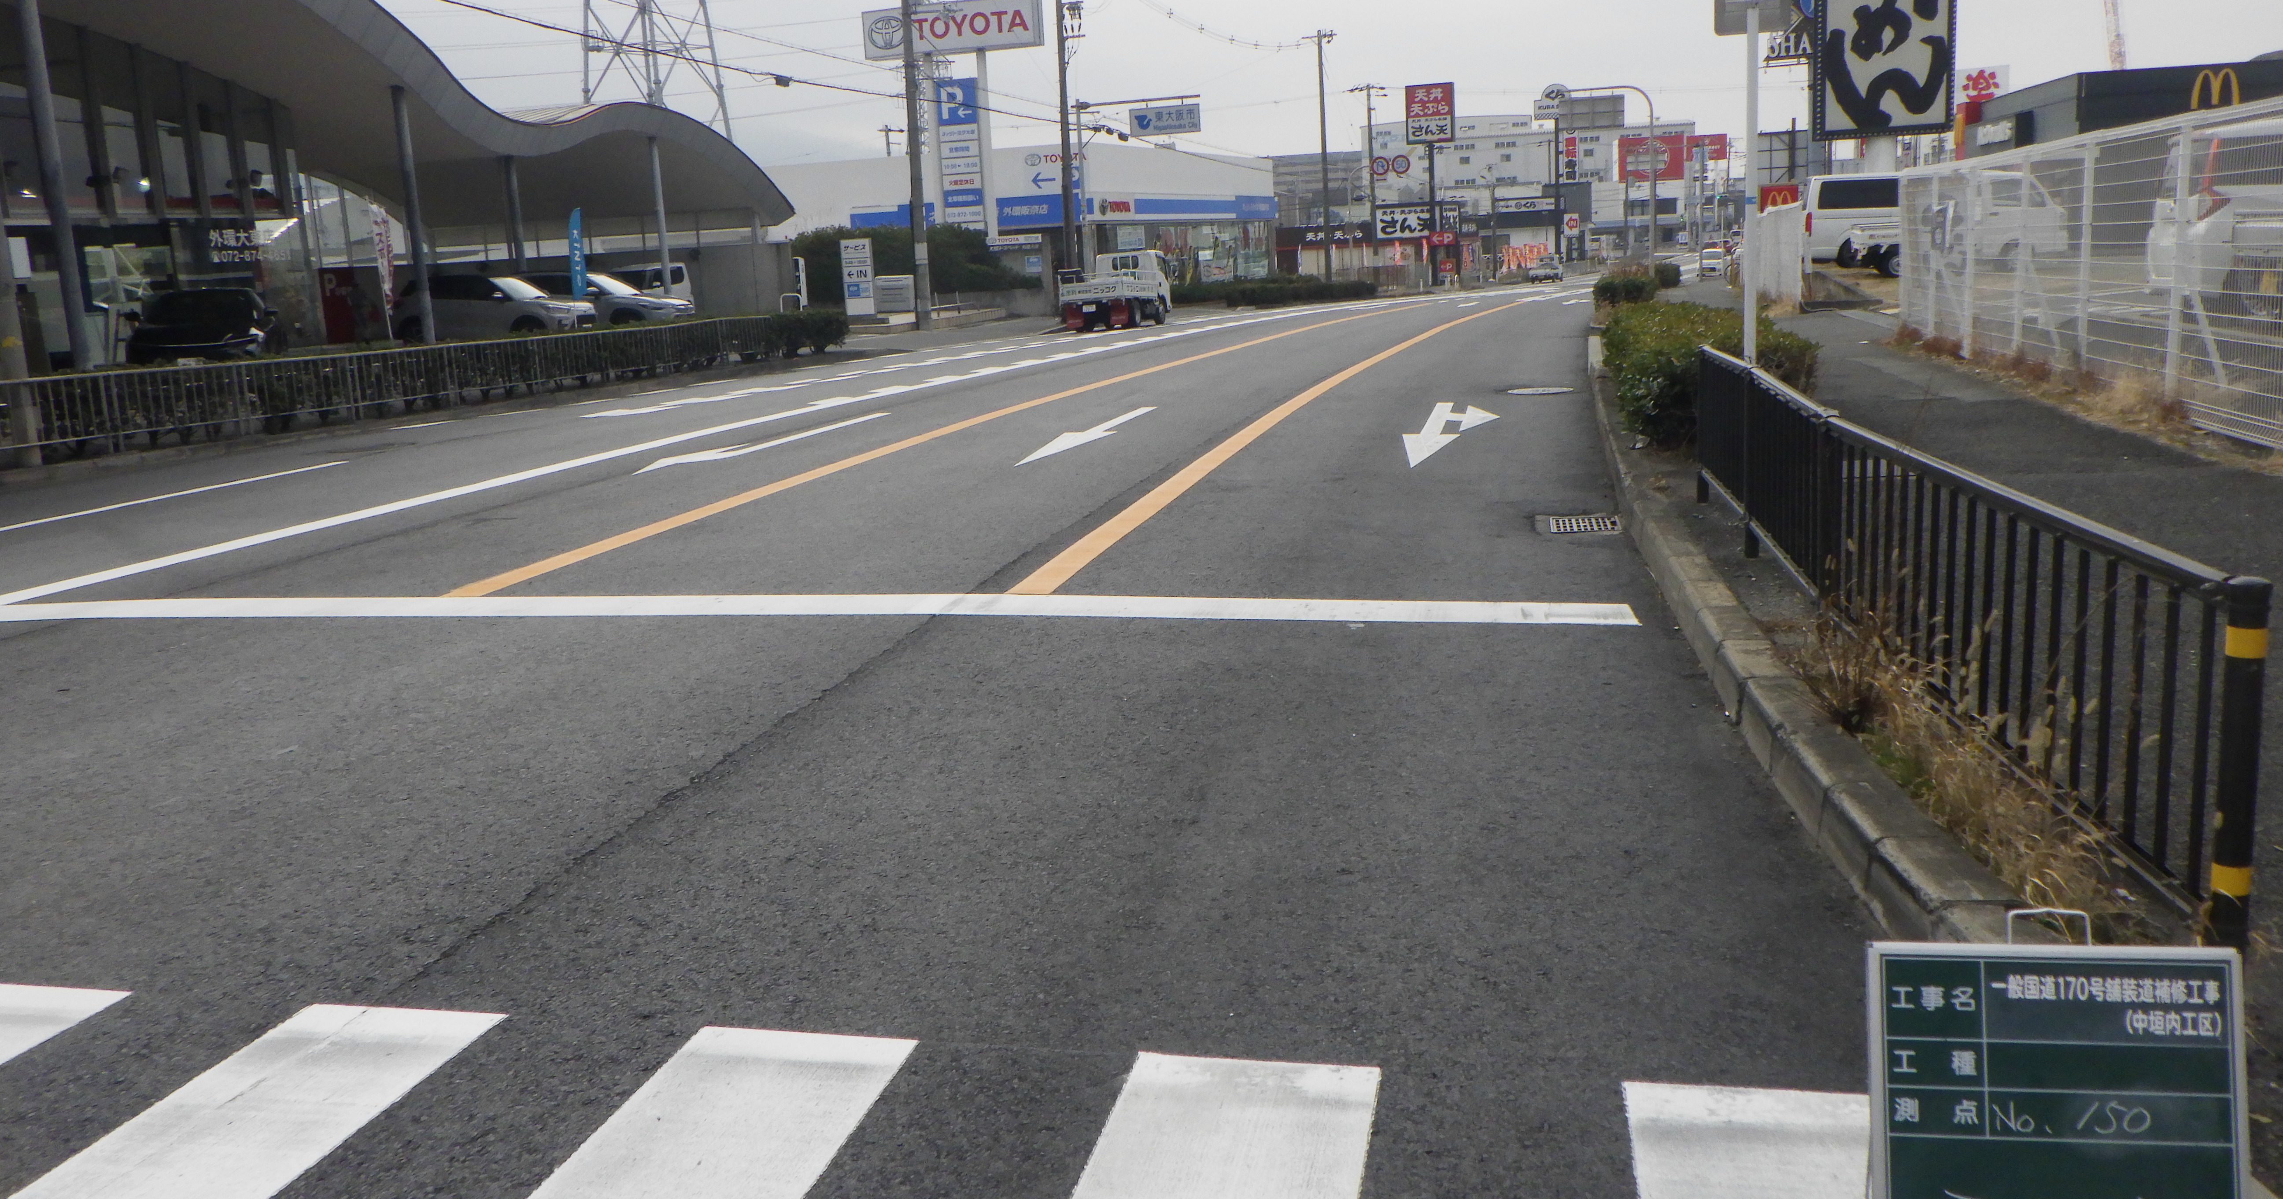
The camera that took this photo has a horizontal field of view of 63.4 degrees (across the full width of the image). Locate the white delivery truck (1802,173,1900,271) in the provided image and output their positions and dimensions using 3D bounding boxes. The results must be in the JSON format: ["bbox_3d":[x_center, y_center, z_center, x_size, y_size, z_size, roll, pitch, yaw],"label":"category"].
[{"bbox_3d":[16.345,-7.962,38.282,4.760,1.910,1.720,0,11,14],"label":"white delivery truck"}]

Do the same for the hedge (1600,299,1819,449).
[{"bbox_3d":[4.486,-2.014,15.439,1.200,0.680,8.400,0,11,13],"label":"hedge"}]

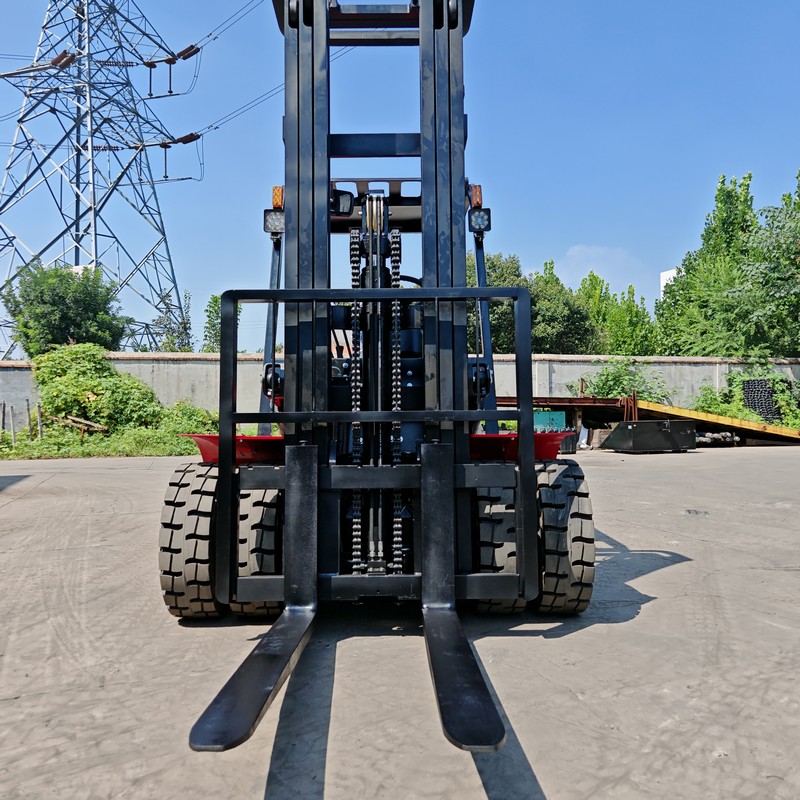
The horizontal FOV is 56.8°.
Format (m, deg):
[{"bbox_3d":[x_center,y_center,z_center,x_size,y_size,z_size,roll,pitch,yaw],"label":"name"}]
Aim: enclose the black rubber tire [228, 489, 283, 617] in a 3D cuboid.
[{"bbox_3d":[-0.617,0.631,3.400,0.225,0.700,0.700,-1,-1,0],"label":"black rubber tire"}]

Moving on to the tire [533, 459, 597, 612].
[{"bbox_3d":[0.705,0.625,3.400,0.225,0.700,0.700,-1,-1,0],"label":"tire"}]

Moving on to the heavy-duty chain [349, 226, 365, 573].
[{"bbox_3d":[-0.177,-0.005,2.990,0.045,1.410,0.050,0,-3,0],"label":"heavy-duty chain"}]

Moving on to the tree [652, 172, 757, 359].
[{"bbox_3d":[9.950,-3.050,24.000,3.600,8.300,3.500,-1,-1,0],"label":"tree"}]

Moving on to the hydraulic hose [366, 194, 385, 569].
[{"bbox_3d":[-0.099,-0.085,3.000,0.060,1.520,0.070,0,-3,0],"label":"hydraulic hose"}]

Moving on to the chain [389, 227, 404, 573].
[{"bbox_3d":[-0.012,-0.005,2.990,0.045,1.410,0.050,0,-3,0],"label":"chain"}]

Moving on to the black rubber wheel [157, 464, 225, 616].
[{"bbox_3d":[-0.892,0.634,3.400,0.225,0.700,0.700,-1,-1,0],"label":"black rubber wheel"}]

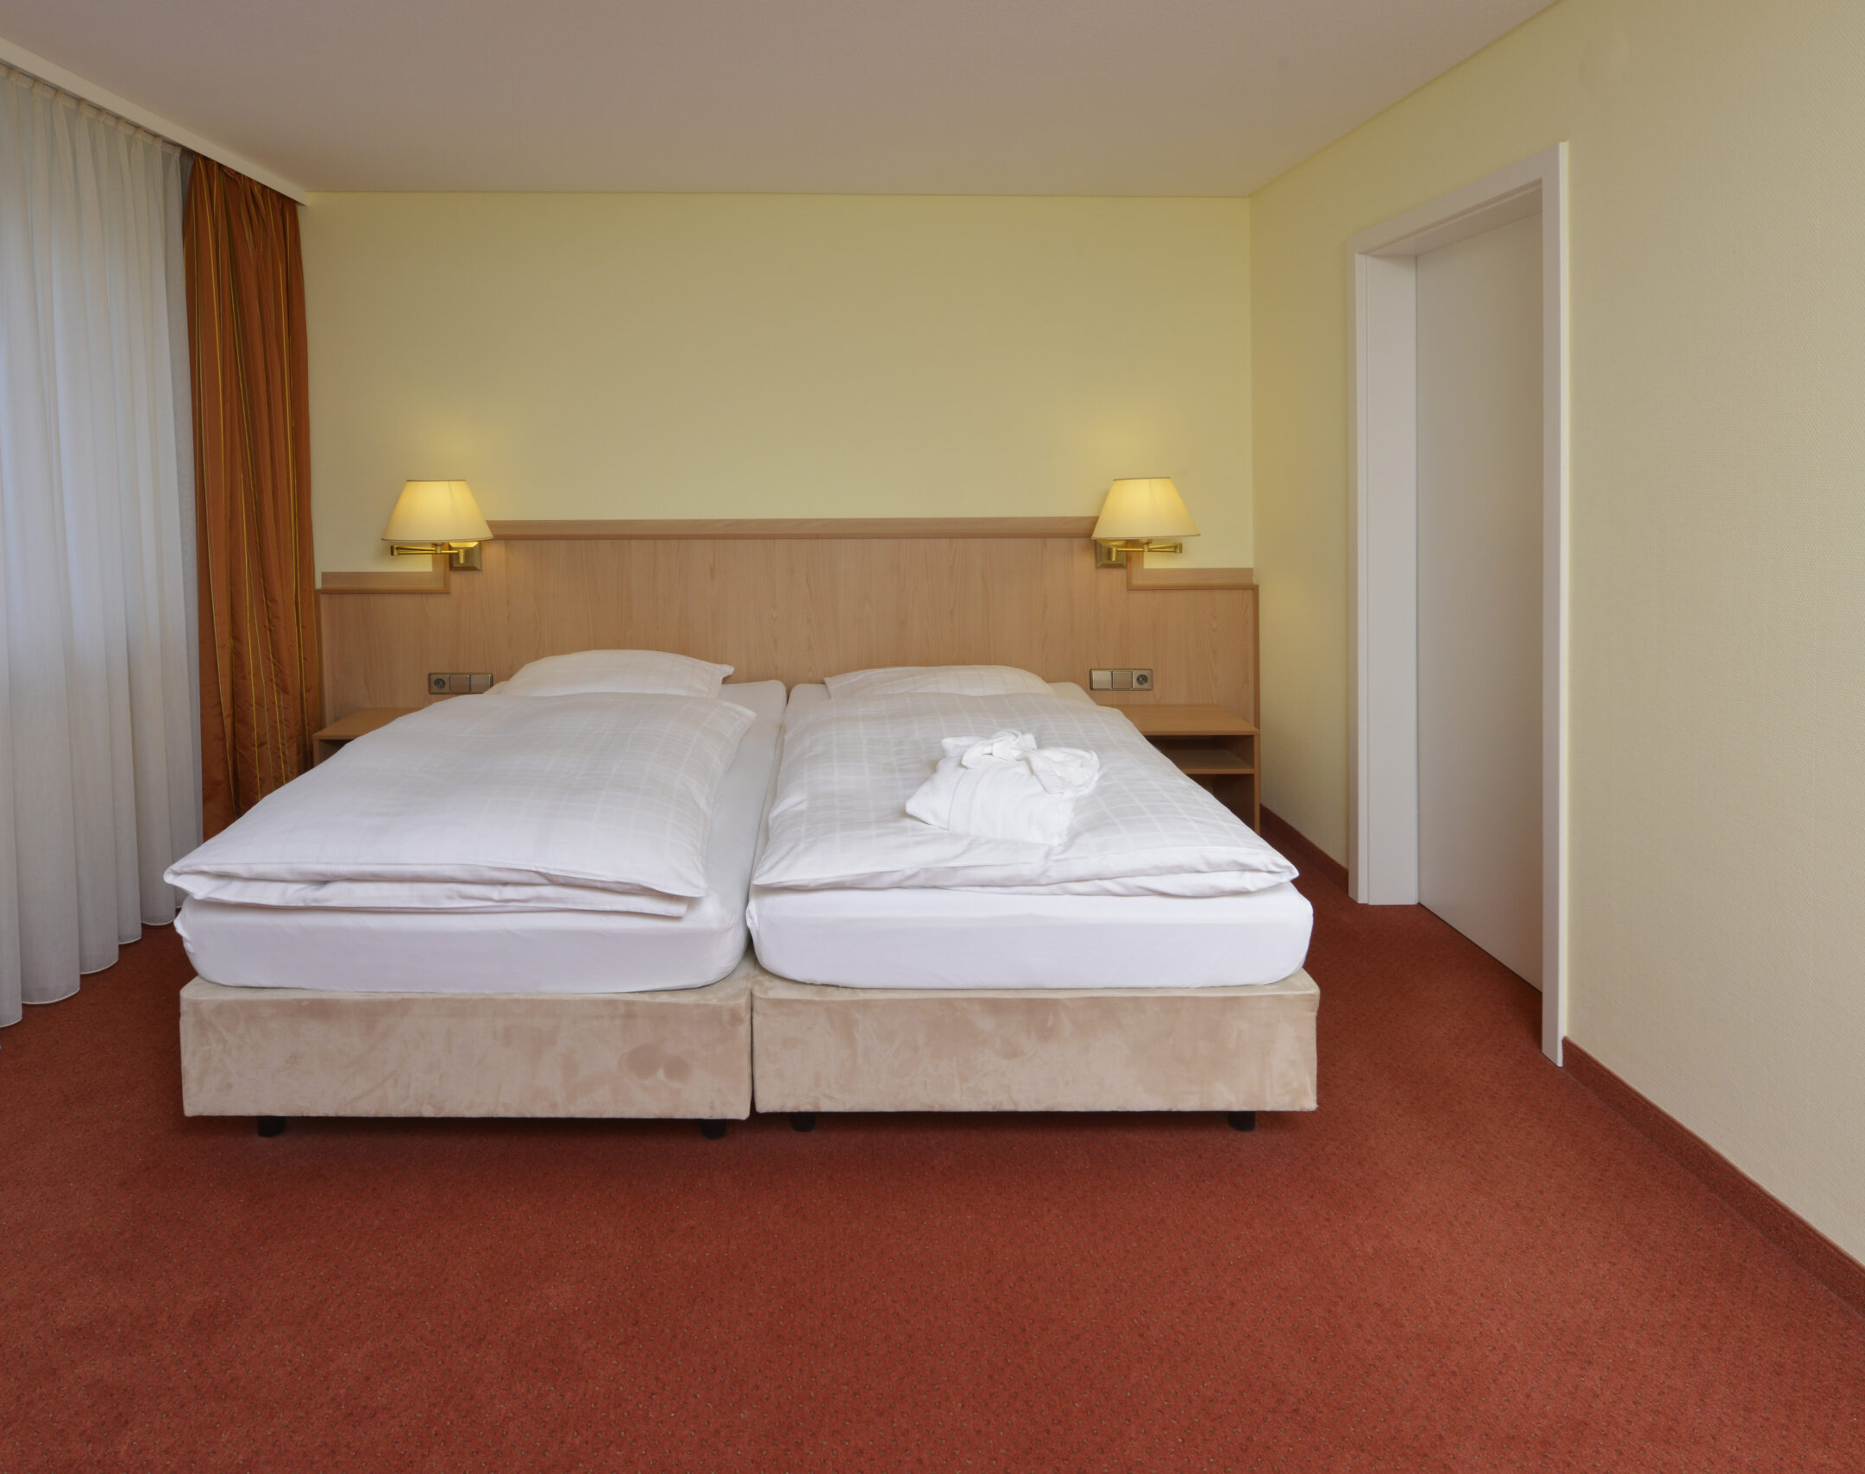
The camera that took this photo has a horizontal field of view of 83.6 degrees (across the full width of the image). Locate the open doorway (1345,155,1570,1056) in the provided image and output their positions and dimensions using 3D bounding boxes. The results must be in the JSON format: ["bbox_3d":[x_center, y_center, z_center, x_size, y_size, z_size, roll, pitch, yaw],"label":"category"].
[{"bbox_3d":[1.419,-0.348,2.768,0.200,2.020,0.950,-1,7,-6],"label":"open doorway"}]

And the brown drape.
[{"bbox_3d":[-2.309,-0.752,3.587,0.240,2.300,0.600,-1,7,-6],"label":"brown drape"}]

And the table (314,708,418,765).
[{"bbox_3d":[-1.871,0.161,3.711,0.460,0.450,0.360,0,7,-3],"label":"table"}]

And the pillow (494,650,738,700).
[{"bbox_3d":[-1.044,-0.186,3.413,0.800,0.180,0.600,0,7,-3],"label":"pillow"}]

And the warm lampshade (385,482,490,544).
[{"bbox_3d":[-1.708,-0.790,3.618,0.360,0.210,0.360,0,7,-3],"label":"warm lampshade"}]

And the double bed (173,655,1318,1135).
[{"bbox_3d":[-0.396,0.248,2.929,2.120,0.700,1.960,0,7,-3],"label":"double bed"}]

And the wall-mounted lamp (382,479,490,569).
[{"bbox_3d":[-1.711,-0.736,3.649,0.370,0.310,0.420,0,7,-3],"label":"wall-mounted lamp"}]

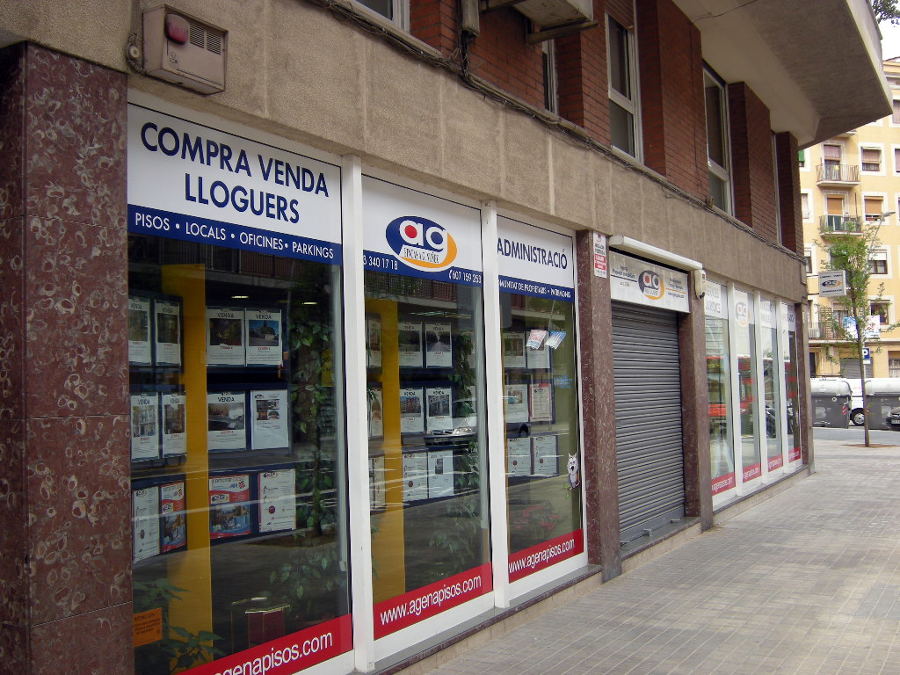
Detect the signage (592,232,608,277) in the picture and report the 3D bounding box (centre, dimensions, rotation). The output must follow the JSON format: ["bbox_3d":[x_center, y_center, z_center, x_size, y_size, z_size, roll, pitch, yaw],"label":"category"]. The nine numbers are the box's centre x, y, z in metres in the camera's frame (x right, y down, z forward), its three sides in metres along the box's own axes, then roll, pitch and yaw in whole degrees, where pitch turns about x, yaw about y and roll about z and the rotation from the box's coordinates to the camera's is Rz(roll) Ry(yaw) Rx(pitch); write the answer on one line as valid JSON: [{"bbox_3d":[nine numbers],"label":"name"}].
[{"bbox_3d":[1.218,-0.658,7.925,0.020,0.345,0.280,-3,-3,30],"label":"signage"}]

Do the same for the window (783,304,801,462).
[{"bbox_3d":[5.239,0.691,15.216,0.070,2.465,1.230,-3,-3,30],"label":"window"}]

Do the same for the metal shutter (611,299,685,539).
[{"bbox_3d":[1.838,0.773,9.206,0.080,2.090,2.110,-3,-3,30],"label":"metal shutter"}]

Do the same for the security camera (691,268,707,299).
[{"bbox_3d":[2.603,-0.545,10.229,0.118,0.300,0.150,-3,-3,30],"label":"security camera"}]

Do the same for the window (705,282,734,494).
[{"bbox_3d":[3.147,0.571,11.581,0.070,2.465,1.240,-3,-3,30],"label":"window"}]

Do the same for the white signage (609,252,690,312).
[{"bbox_3d":[1.883,-0.483,9.130,0.060,0.408,2.270,-3,-3,30],"label":"white signage"}]

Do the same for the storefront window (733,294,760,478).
[{"bbox_3d":[3.845,0.611,12.794,0.070,2.465,1.180,-3,-3,30],"label":"storefront window"}]

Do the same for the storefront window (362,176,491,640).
[{"bbox_3d":[-0.110,0.377,5.849,0.080,2.480,1.428,-3,-3,30],"label":"storefront window"}]

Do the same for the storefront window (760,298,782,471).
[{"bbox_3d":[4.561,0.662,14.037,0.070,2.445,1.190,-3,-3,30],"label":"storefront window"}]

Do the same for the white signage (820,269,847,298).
[{"bbox_3d":[6.037,-0.832,15.626,0.400,0.430,0.150,-3,-3,30],"label":"white signage"}]

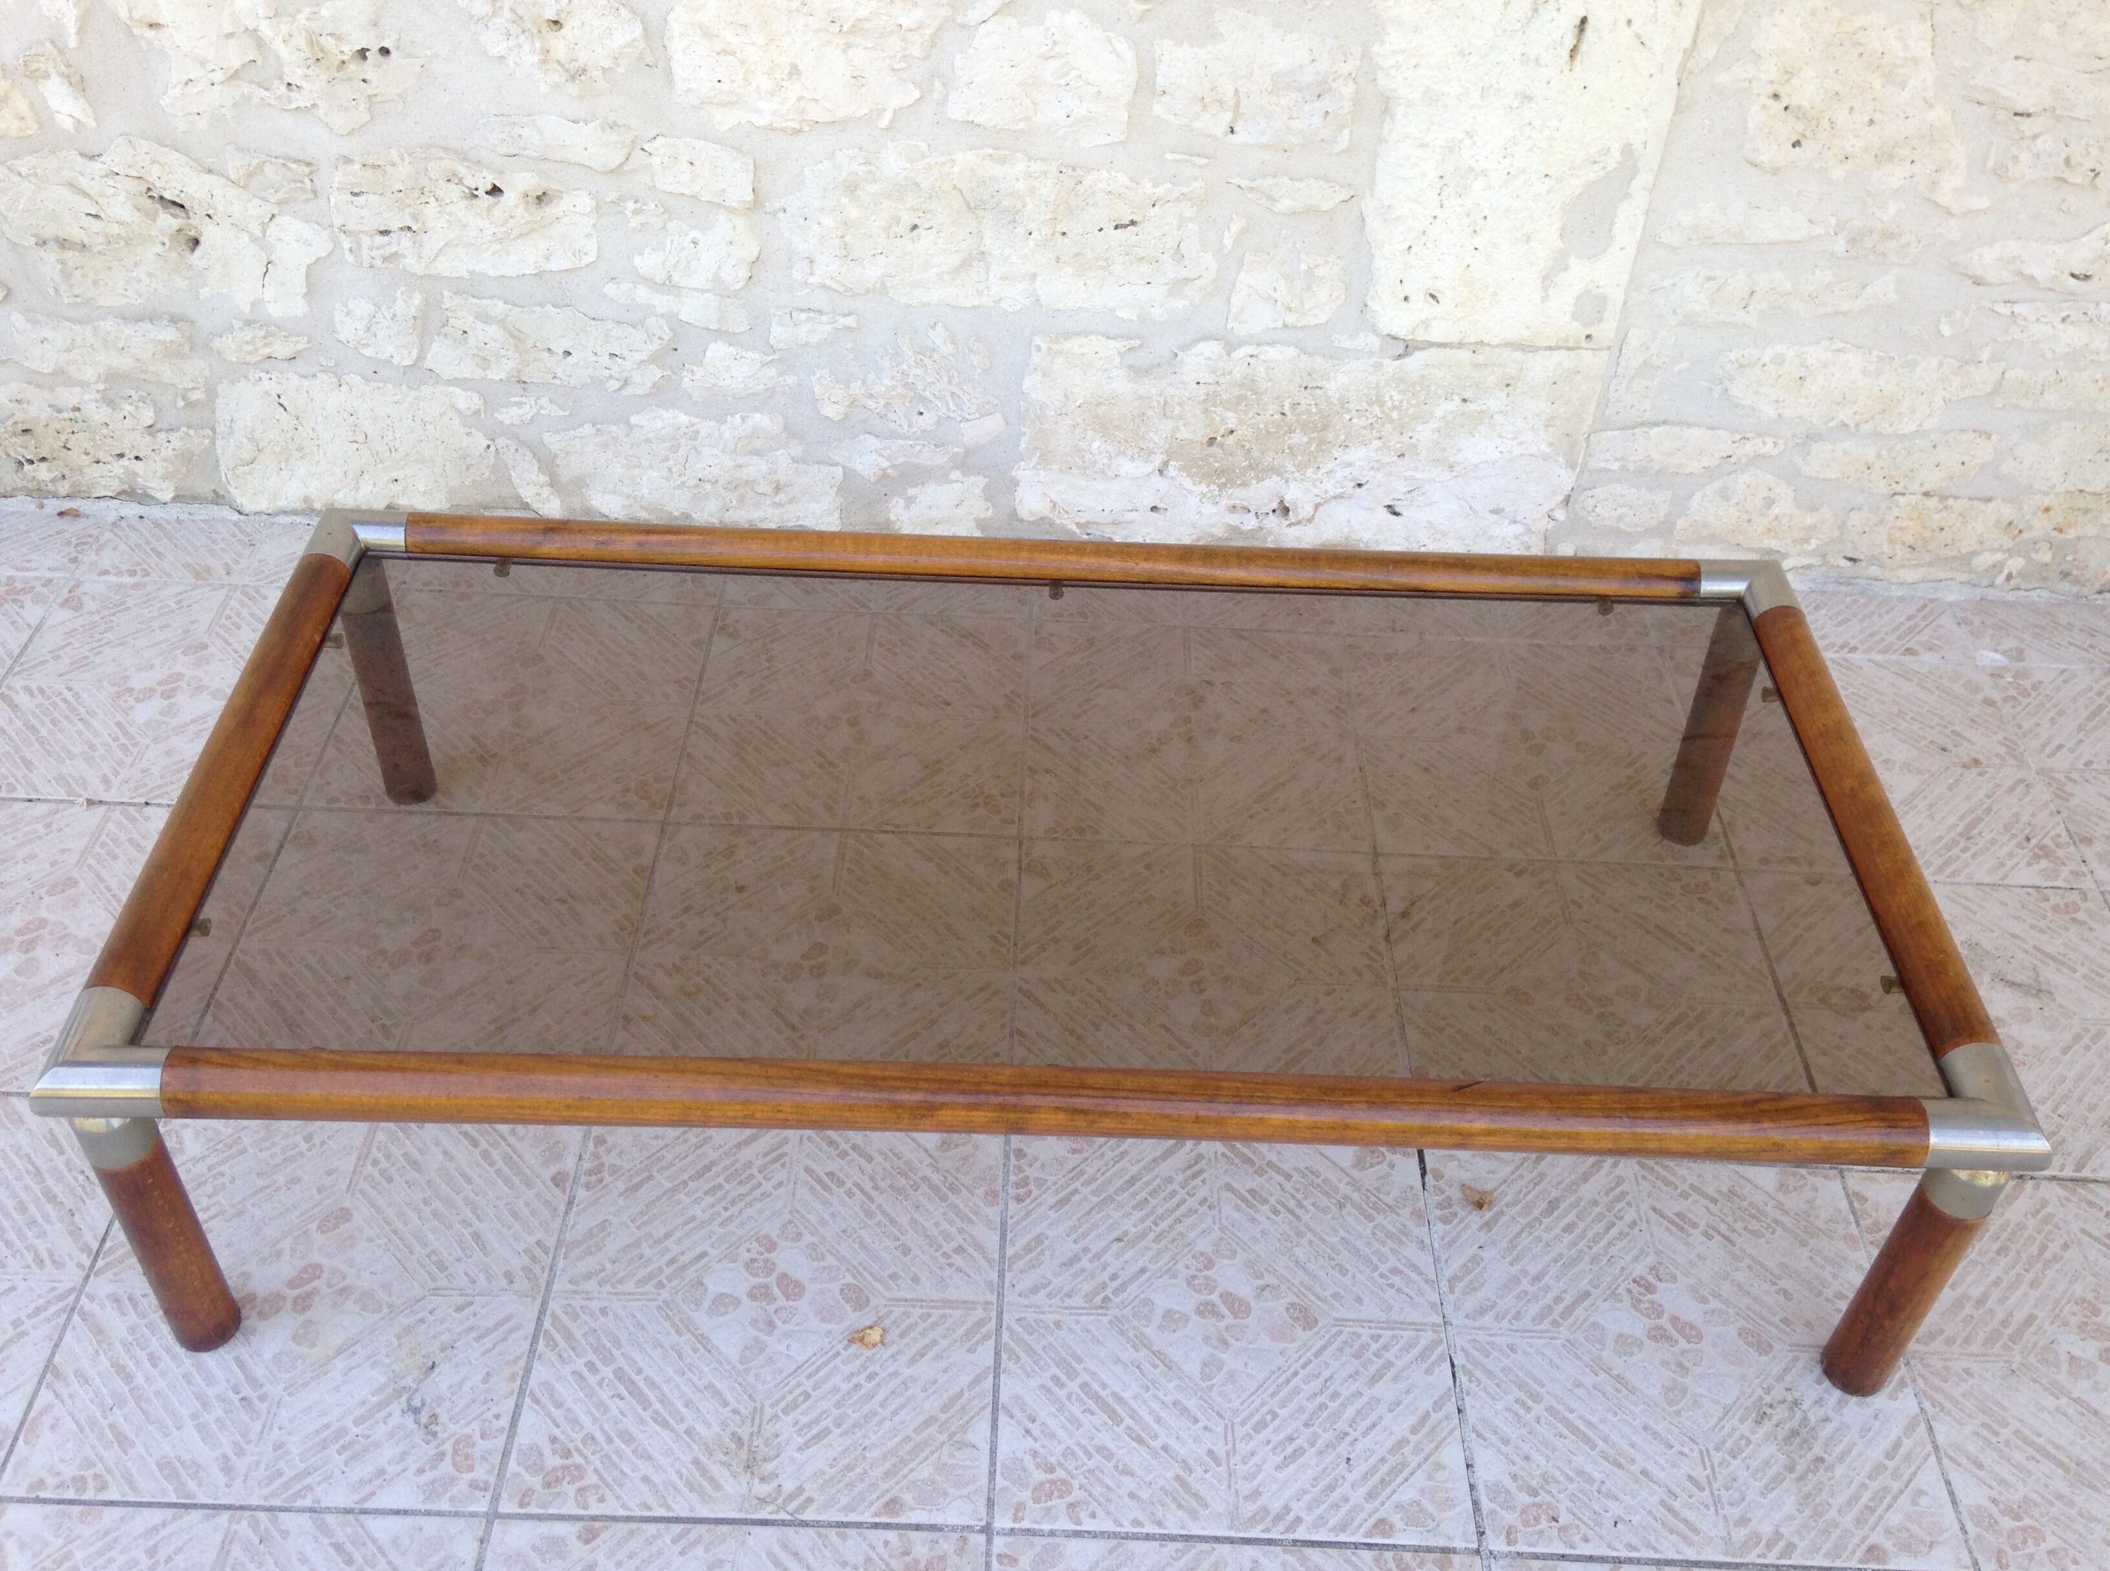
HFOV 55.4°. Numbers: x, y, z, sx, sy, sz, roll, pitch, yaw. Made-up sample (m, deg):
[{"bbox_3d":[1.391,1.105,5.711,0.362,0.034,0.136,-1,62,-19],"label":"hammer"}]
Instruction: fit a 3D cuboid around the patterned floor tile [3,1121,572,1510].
[{"bbox_3d":[-0.560,0.386,1.529,0.340,0.010,0.349,2,41,-1],"label":"patterned floor tile"}]

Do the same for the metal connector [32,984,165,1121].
[{"bbox_3d":[-0.611,0.175,1.317,0.082,0.043,0.082,2,41,-1],"label":"metal connector"}]

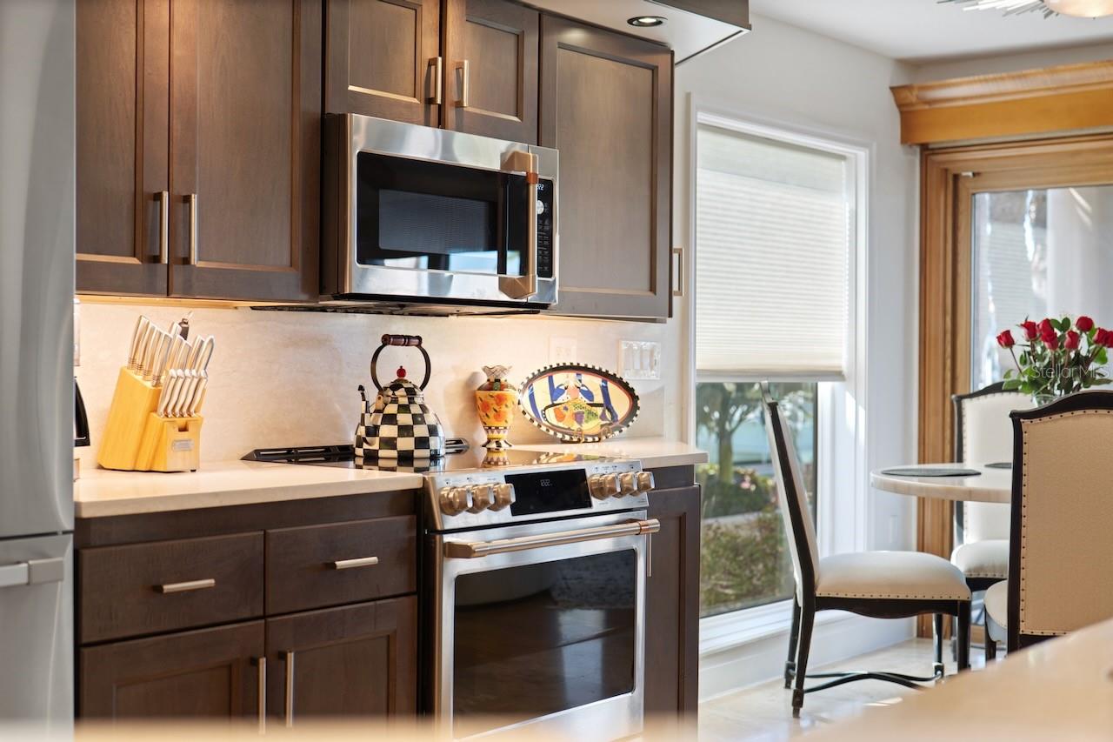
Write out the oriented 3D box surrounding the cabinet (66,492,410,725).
[{"bbox_3d":[-0.829,0.702,3.341,0.640,0.884,0.895,1,1,40],"label":"cabinet"}]

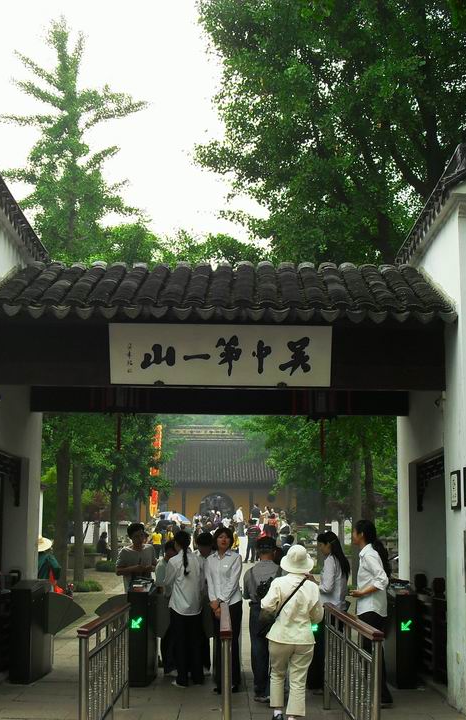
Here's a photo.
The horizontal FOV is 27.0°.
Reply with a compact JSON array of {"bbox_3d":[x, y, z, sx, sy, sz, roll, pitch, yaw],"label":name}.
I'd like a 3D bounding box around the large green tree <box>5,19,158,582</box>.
[{"bbox_3d":[-4.082,-1.854,25.164,4.300,14.900,4.300,1,-9,0],"label":"large green tree"}]

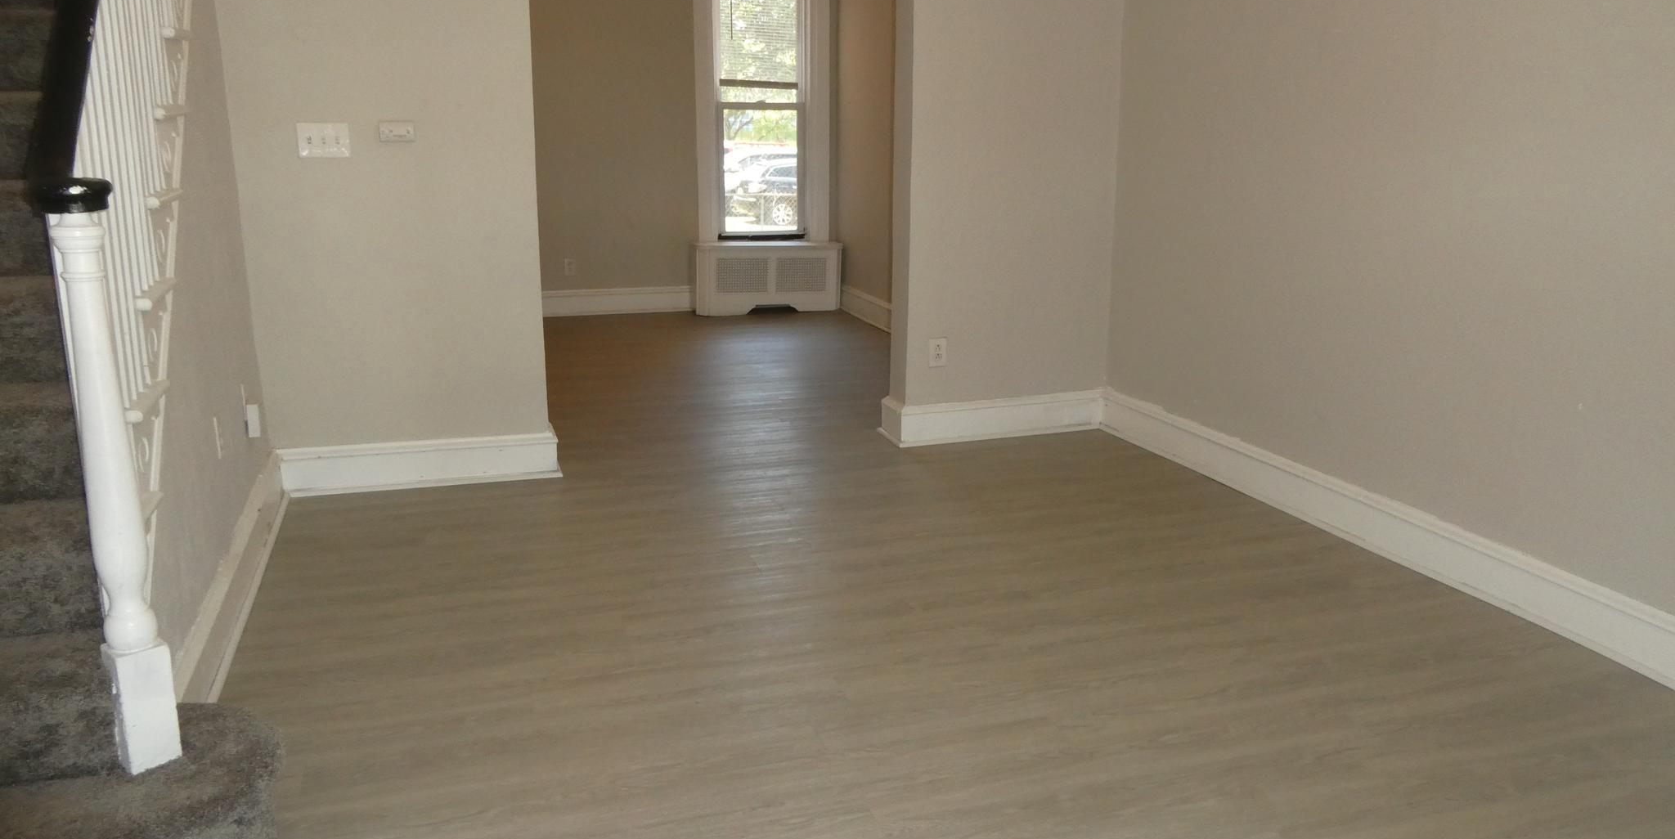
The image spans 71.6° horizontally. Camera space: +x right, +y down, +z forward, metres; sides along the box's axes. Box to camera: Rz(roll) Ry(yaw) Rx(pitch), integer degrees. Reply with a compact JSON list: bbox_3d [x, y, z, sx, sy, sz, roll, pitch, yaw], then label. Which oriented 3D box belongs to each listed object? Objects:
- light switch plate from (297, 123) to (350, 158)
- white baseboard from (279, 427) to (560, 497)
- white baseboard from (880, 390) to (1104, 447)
[{"bbox_3d":[-1.762,-0.957,3.987,0.162,0.115,0.014,-4,14,-17],"label":"light switch plate"},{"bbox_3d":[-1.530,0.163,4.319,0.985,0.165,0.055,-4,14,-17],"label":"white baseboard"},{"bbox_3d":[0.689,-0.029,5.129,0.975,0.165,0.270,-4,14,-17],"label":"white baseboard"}]

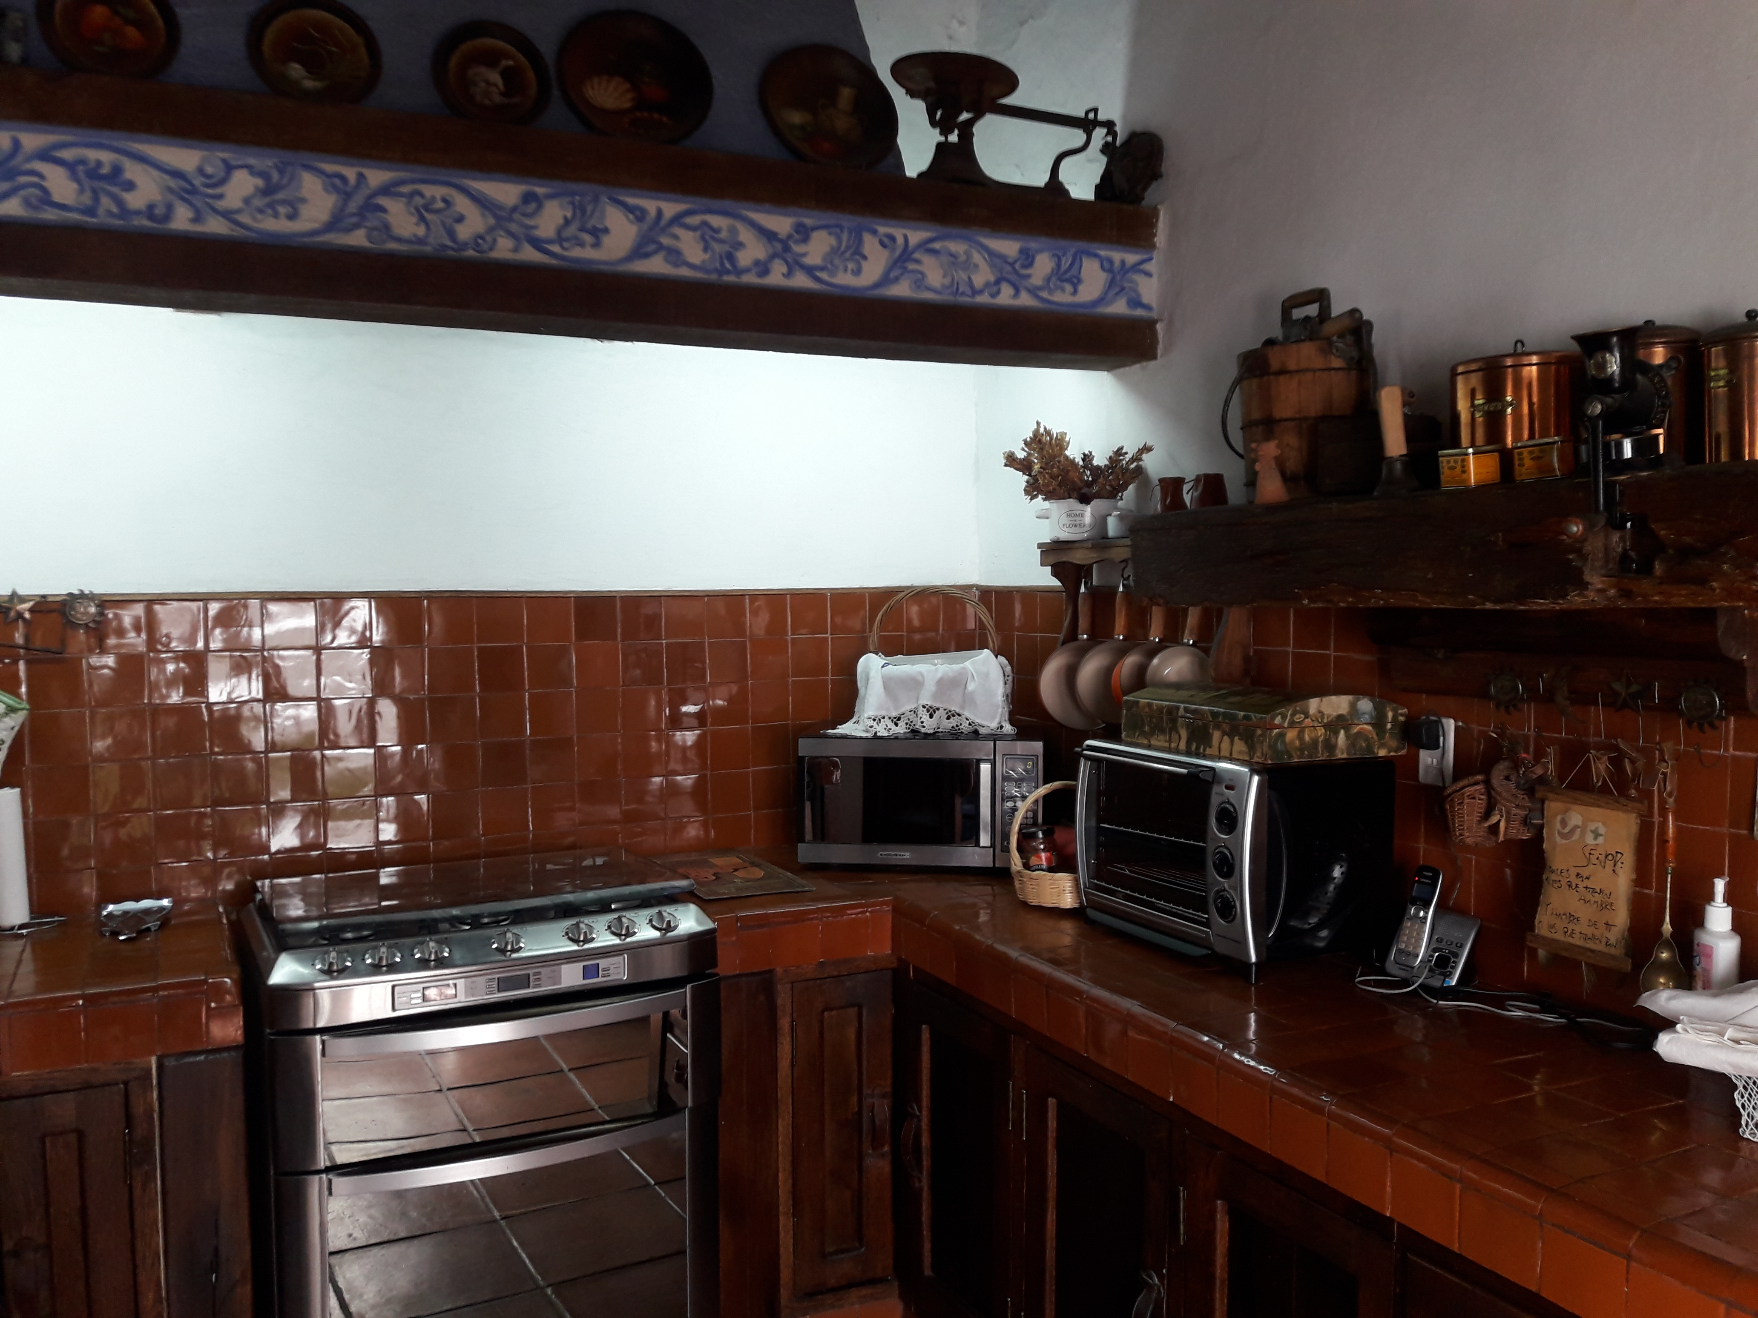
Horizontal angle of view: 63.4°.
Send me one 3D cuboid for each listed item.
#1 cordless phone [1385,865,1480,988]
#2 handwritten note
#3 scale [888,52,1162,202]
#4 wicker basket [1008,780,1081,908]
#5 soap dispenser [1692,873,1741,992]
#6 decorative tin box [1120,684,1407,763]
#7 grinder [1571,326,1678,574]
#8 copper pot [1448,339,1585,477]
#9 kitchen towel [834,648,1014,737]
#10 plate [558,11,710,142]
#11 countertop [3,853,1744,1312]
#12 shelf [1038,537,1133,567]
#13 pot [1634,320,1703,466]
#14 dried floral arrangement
[{"bbox_3d":[0.911,0.433,2.325,0.095,0.162,0.126,-2,4,-29],"label":"cordless phone"},{"bbox_3d":[1.067,0.331,2.162,0.027,0.261,0.188,4,1,-27],"label":"handwritten note"},{"bbox_3d":[0.283,-1.053,2.889,0.599,0.241,0.252,-2,4,-27],"label":"scale"},{"bbox_3d":[0.386,0.369,2.909,0.229,0.242,0.194,0,3,8],"label":"wicker basket"},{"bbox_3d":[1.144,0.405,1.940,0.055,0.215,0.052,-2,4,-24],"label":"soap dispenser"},{"bbox_3d":[0.669,0.103,2.513,0.294,0.102,0.394,-2,4,-25],"label":"decorative tin box"},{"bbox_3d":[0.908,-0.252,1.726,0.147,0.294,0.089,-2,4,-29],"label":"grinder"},{"bbox_3d":[0.949,-0.362,2.116,0.184,0.219,0.184,0,3,0],"label":"copper pot"},{"bbox_3d":[0.119,0.074,3.348,0.416,0.194,0.259,0,3,9],"label":"kitchen towel"},{"bbox_3d":[-0.433,-1.046,2.552,0.287,0.287,0.029,-2,-19,-27],"label":"plate"},{"bbox_3d":[-0.141,0.586,2.070,2.236,0.105,2.478,-2,4,-27],"label":"countertop"},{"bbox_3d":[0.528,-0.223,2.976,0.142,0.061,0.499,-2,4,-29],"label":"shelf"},{"bbox_3d":[1.060,-0.355,1.960,0.126,0.221,0.126,0,3,0],"label":"pot"},{"bbox_3d":[0.417,-0.436,3.119,0.210,0.184,0.304,-2,4,-29],"label":"dried floral arrangement"}]

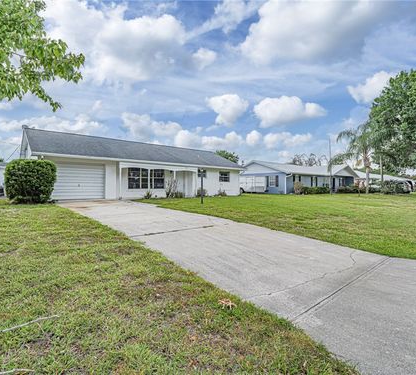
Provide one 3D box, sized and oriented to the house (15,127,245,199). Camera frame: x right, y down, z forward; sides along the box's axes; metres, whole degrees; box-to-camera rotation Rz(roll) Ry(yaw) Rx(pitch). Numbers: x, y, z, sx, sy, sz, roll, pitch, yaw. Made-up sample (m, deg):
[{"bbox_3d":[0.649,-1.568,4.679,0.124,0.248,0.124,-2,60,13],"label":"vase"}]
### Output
[{"bbox_3d":[-5.399,-1.496,19.773,16.130,4.510,8.150,0,0,-42],"label":"house"}]

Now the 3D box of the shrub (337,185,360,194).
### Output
[{"bbox_3d":[21.049,0.299,34.500,4.800,1.250,1.500,0,0,-42],"label":"shrub"}]

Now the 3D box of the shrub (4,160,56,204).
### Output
[{"bbox_3d":[-8.164,-0.284,10.600,1.950,2.030,1.900,0,0,-42],"label":"shrub"}]

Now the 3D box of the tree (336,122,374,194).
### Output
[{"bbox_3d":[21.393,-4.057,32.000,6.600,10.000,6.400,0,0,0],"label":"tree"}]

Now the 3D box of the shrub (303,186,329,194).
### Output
[{"bbox_3d":[14.513,0.432,31.200,5.000,1.050,1.300,0,0,-42],"label":"shrub"}]

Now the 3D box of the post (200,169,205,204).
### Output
[{"bbox_3d":[-0.317,-0.046,13.300,0.230,2.090,0.230,0,0,-42],"label":"post"}]

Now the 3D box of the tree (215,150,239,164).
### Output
[{"bbox_3d":[2.635,-2.908,42.000,7.500,7.800,7.000,0,0,0],"label":"tree"}]

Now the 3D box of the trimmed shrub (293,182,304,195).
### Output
[{"bbox_3d":[11.122,0.147,28.400,1.350,1.460,1.300,0,0,-42],"label":"trimmed shrub"}]

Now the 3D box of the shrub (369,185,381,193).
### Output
[{"bbox_3d":[27.738,0.283,38.500,2.100,1.300,1.700,0,0,-42],"label":"shrub"}]

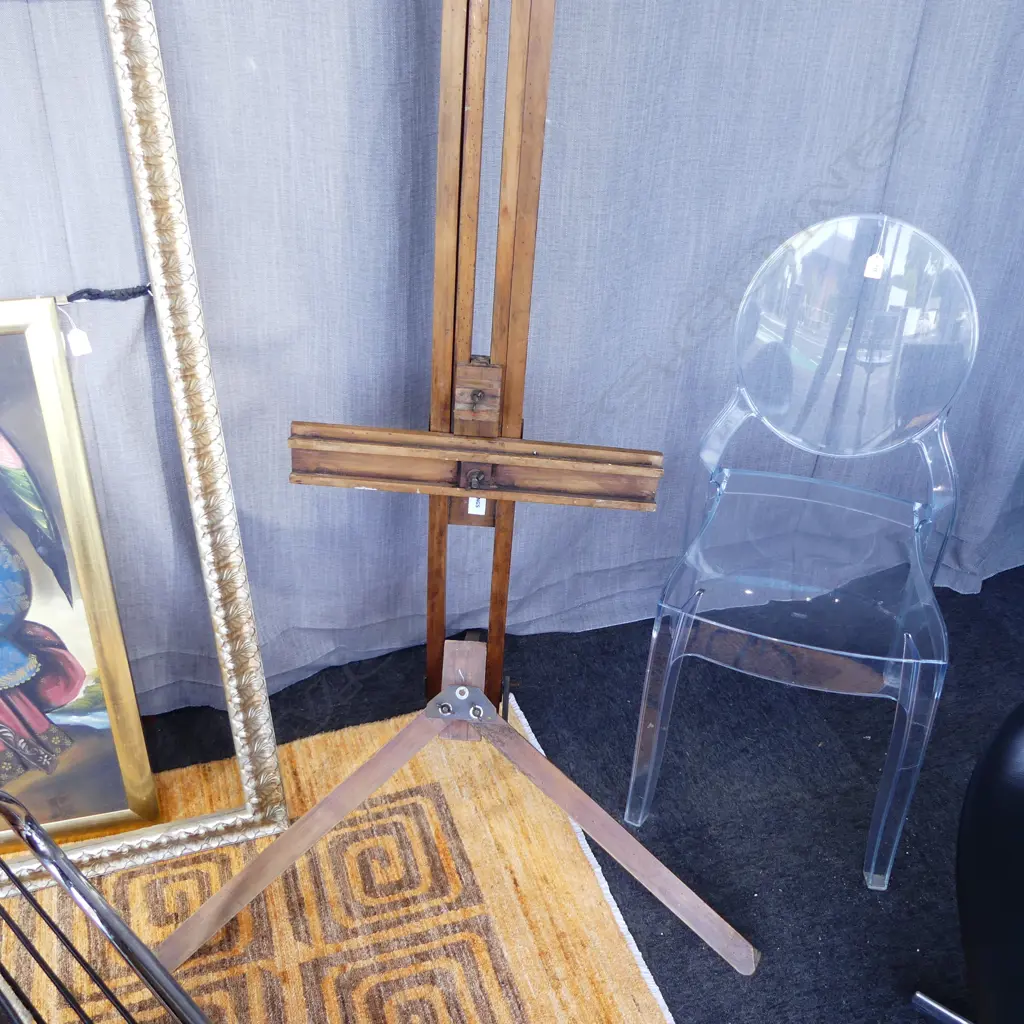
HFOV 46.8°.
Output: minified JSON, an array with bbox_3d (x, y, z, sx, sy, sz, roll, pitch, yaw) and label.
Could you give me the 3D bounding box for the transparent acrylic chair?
[{"bbox_3d":[0.494,0.044,1.939,0.440,0.935,0.530,11,32,13],"label":"transparent acrylic chair"}]

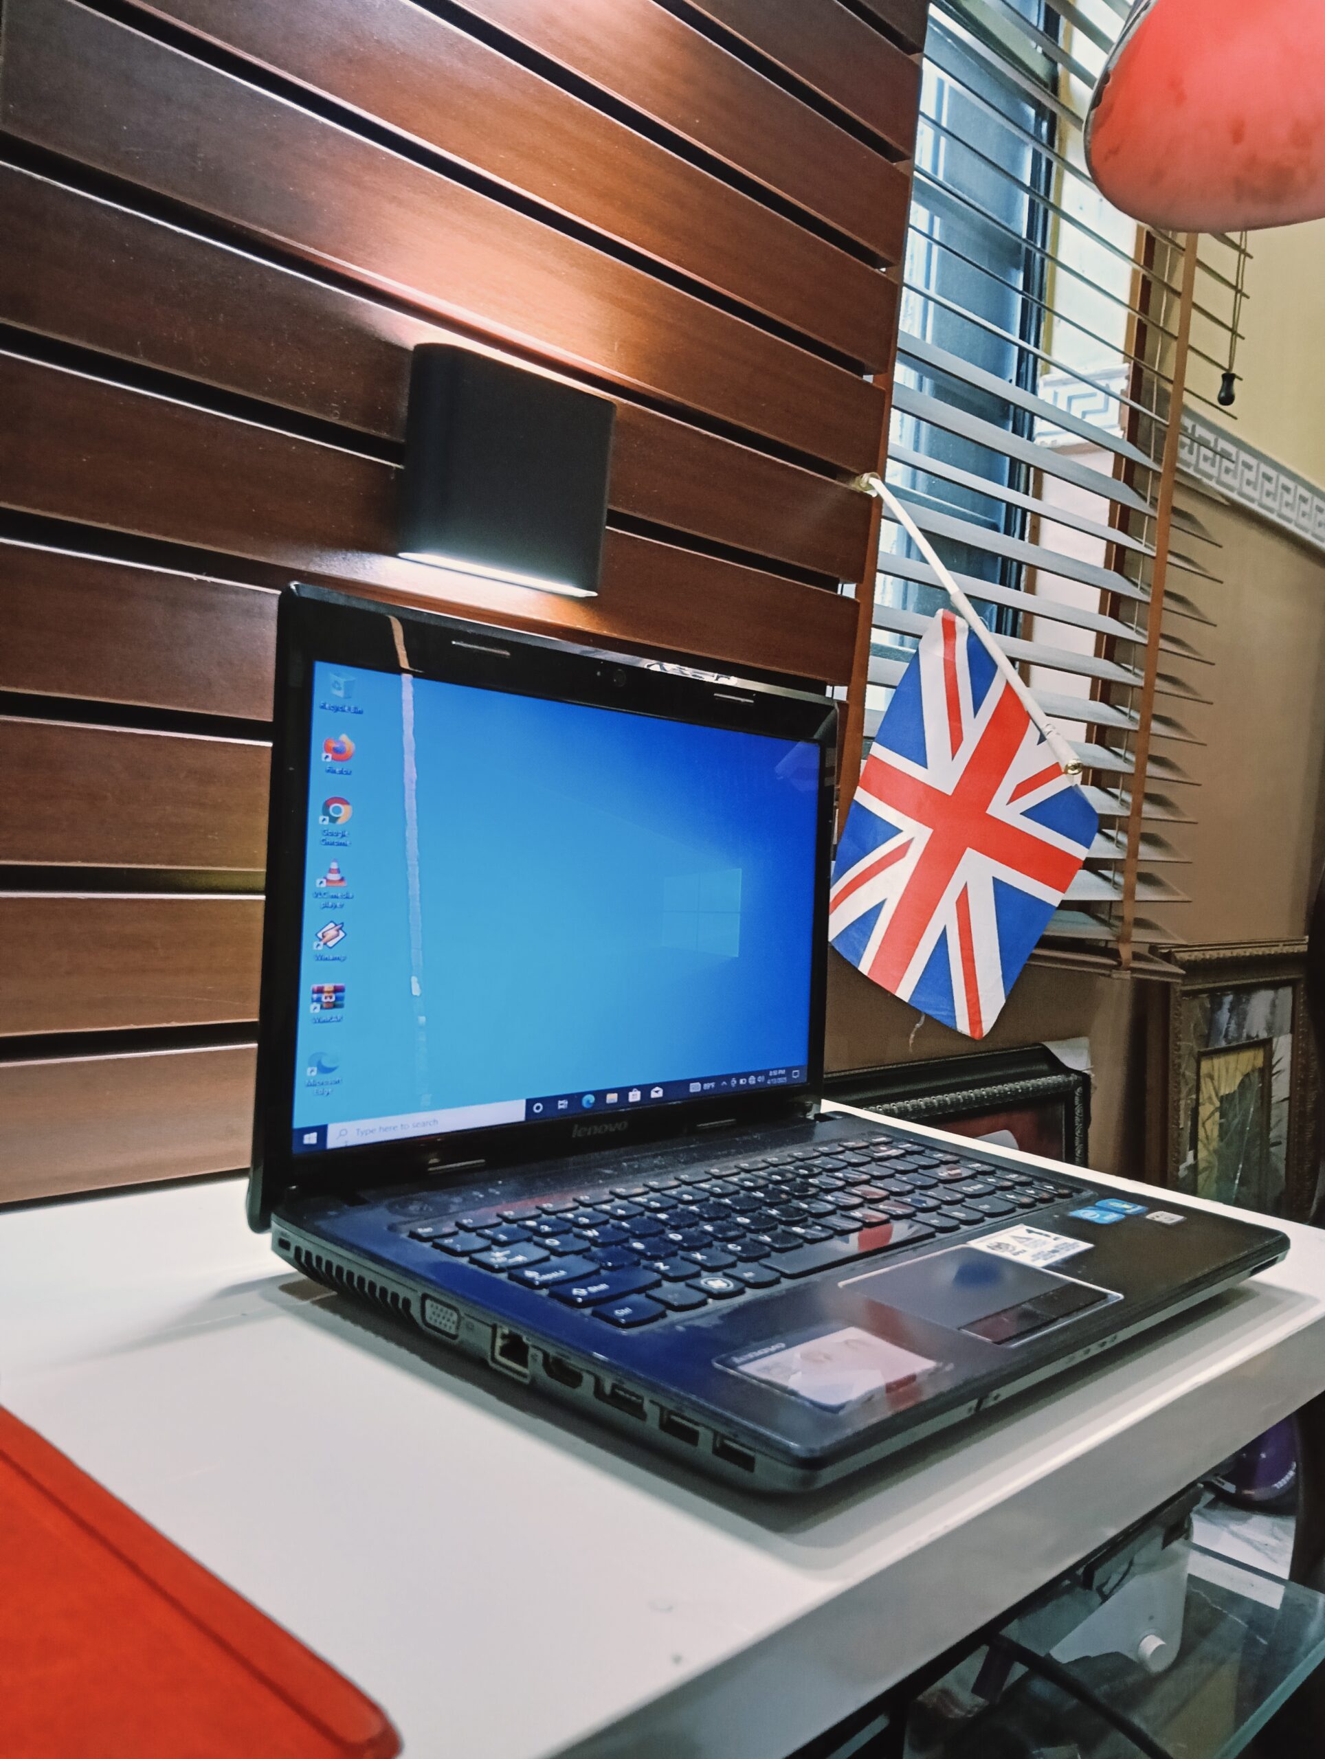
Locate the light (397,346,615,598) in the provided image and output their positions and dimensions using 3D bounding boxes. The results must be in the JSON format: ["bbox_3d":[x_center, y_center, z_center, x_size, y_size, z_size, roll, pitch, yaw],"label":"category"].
[{"bbox_3d":[-0.064,-0.179,0.616,0.028,0.088,0.106,7,3,44],"label":"light"}]

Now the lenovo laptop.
[{"bbox_3d":[0.058,0.026,0.522,0.264,0.234,0.335,7,3,43],"label":"lenovo laptop"}]

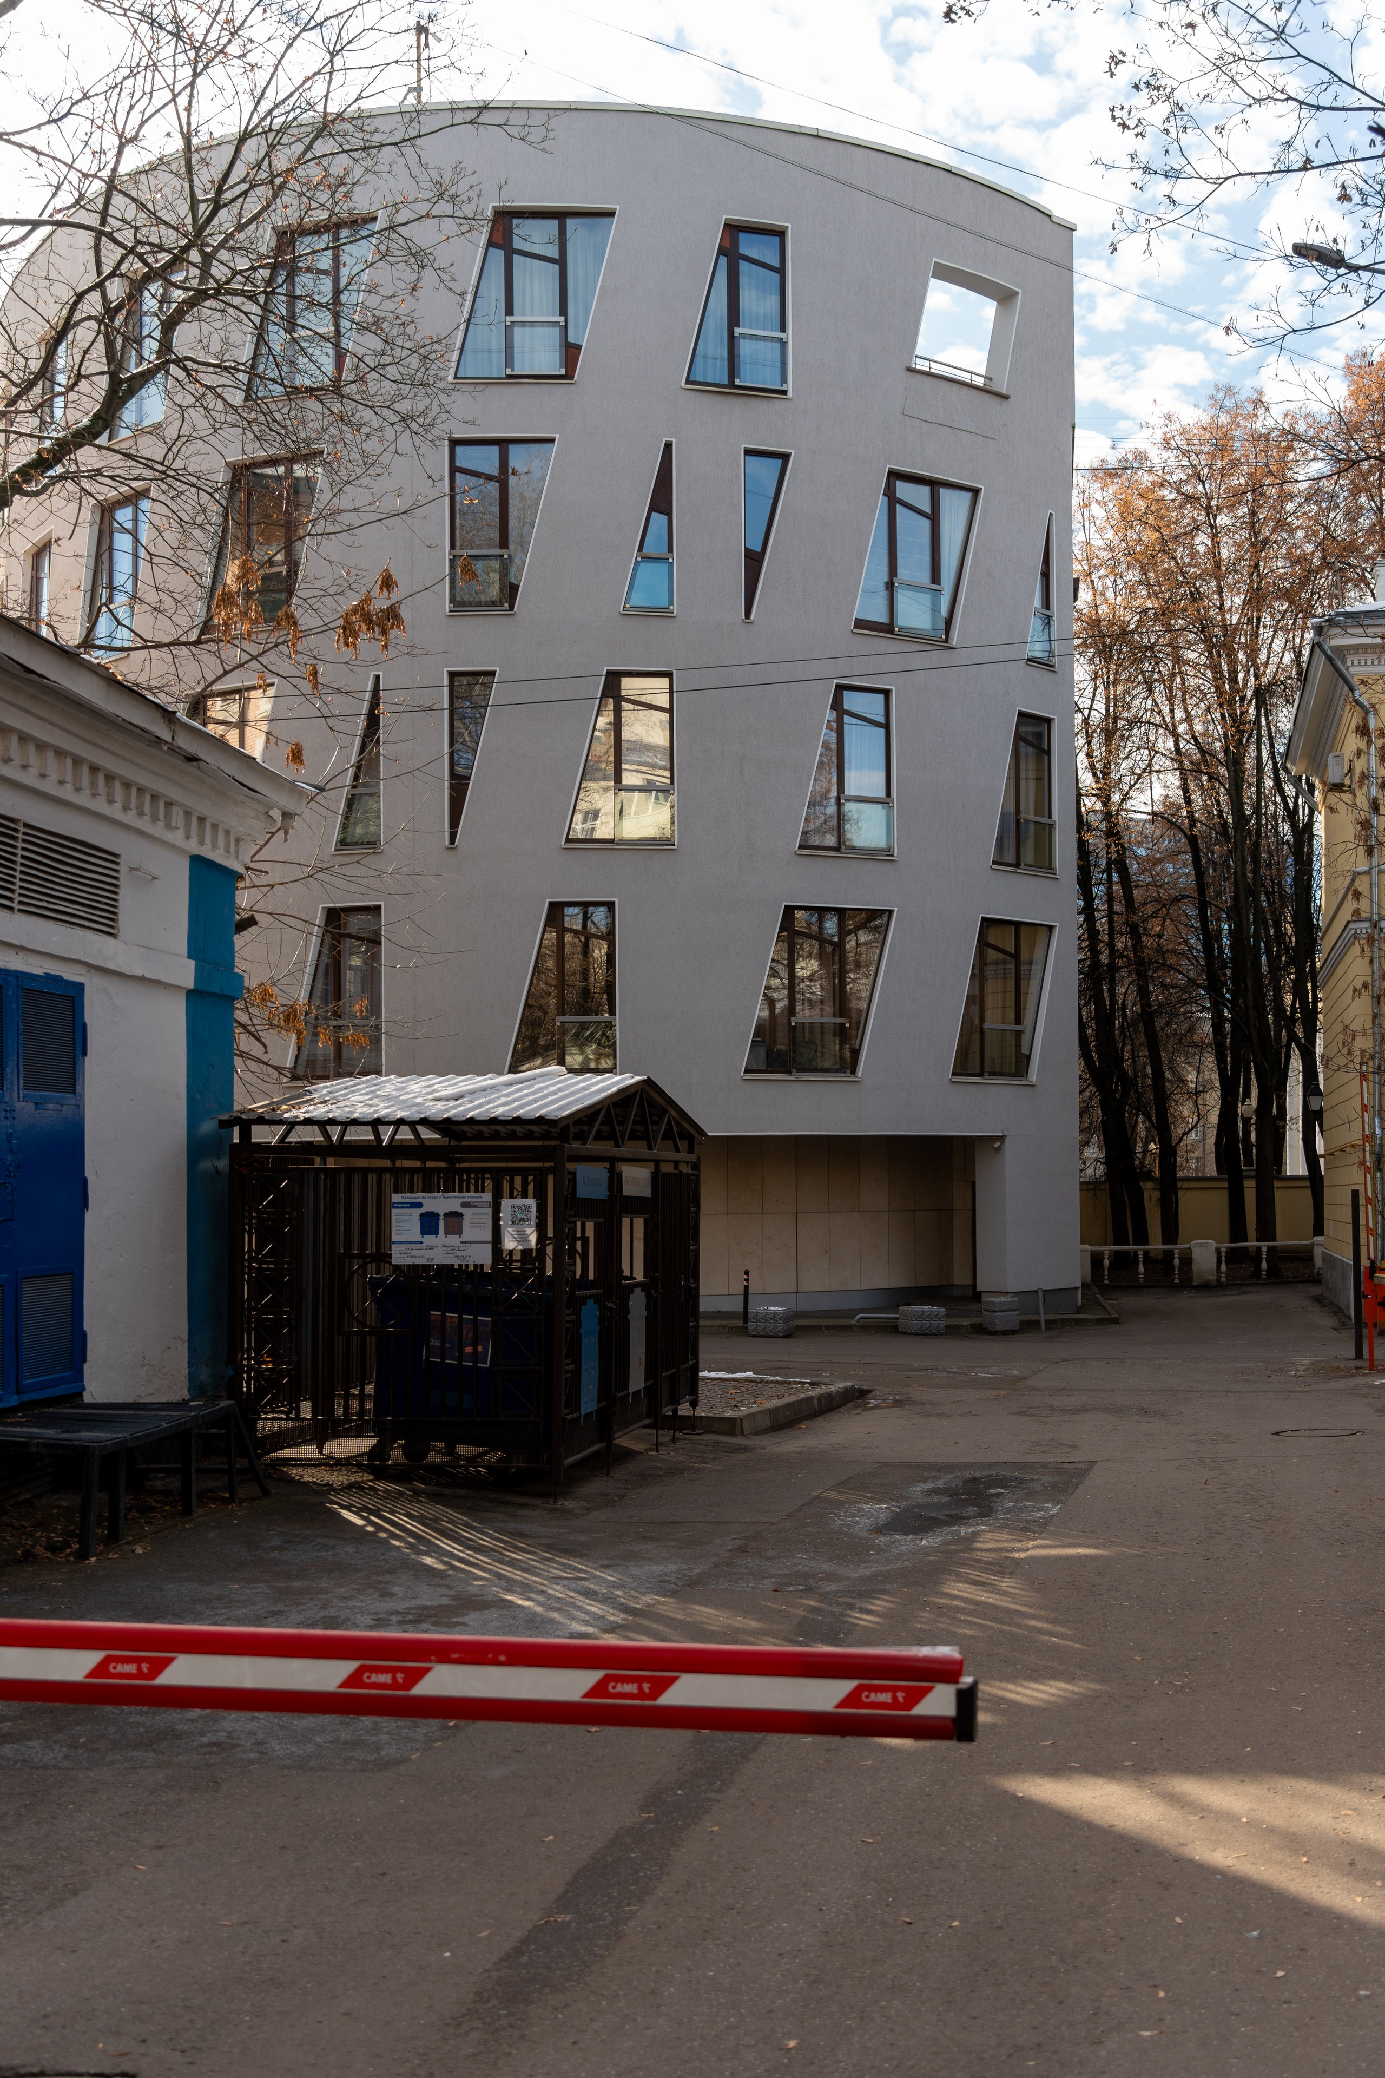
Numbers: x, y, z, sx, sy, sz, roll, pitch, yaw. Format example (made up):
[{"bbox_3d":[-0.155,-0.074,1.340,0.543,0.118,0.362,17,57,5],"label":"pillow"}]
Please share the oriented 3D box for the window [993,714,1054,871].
[{"bbox_3d":[5.025,-3.767,31.815,1.634,2.466,0.200,3,-4,-44],"label":"window"}]

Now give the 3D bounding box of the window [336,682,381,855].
[{"bbox_3d":[-4.650,-3.837,29.120,0.710,2.480,0.200,-1,-3,14],"label":"window"}]

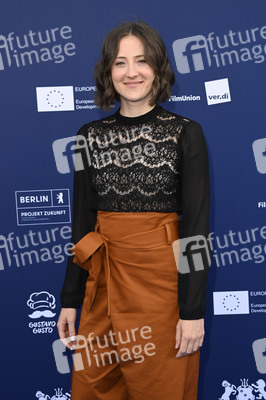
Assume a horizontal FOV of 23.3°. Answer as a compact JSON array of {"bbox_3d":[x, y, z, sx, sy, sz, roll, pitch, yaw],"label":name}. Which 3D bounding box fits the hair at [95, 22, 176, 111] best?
[{"bbox_3d":[0.004,-0.413,1.980,0.243,0.266,0.225,-4,6,2],"label":"hair"}]

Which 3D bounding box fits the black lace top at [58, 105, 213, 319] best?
[{"bbox_3d":[0.000,0.051,2.022,0.482,0.685,0.270,-2,6,12],"label":"black lace top"}]

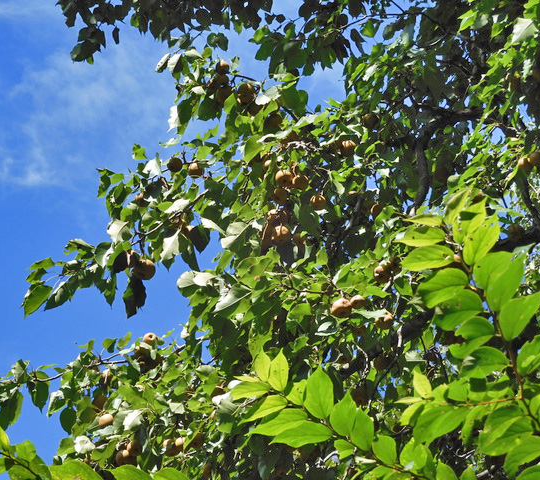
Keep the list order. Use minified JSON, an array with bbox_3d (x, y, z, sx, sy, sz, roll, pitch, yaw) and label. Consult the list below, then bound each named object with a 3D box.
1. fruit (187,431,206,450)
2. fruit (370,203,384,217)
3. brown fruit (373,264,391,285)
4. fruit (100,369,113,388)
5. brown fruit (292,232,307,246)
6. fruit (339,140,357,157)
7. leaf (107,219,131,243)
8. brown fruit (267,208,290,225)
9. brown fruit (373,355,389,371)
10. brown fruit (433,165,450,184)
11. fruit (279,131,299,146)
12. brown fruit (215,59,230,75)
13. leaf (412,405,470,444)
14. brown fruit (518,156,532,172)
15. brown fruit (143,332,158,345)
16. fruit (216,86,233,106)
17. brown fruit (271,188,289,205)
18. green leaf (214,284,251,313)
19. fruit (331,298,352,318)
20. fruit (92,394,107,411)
[{"bbox_3d":[-0.181,0.490,5.400,0.043,0.041,0.043,0,-25,0],"label":"fruit"},{"bbox_3d":[0.315,-0.089,6.500,0.047,0.047,0.047,-1,-25,3],"label":"fruit"},{"bbox_3d":[0.276,0.087,5.500,0.042,0.046,0.042,0,-25,0],"label":"brown fruit"},{"bbox_3d":[-0.441,0.372,6.000,0.046,0.045,0.046,0,-25,0],"label":"fruit"},{"bbox_3d":[0.086,-0.001,6.400,0.045,0.045,0.045,0,-25,1],"label":"brown fruit"},{"bbox_3d":[0.236,-0.280,6.800,0.055,0.052,0.054,0,-30,0],"label":"fruit"},{"bbox_3d":[-0.422,-0.026,6.200,0.062,0.070,0.030,2,-25,-4],"label":"leaf"},{"bbox_3d":[0.026,-0.071,6.700,0.070,0.053,0.057,0,-30,0],"label":"brown fruit"},{"bbox_3d":[0.315,0.348,6.300,0.047,0.045,0.047,0,-25,0],"label":"brown fruit"},{"bbox_3d":[0.479,-0.183,6.200,0.052,0.050,0.052,0,-25,0],"label":"brown fruit"},{"bbox_3d":[0.054,-0.272,5.950,0.050,0.048,0.050,0,-25,0],"label":"fruit"},{"bbox_3d":[-0.135,-0.490,6.300,0.044,0.044,0.044,1,-25,-1],"label":"brown fruit"},{"bbox_3d":[0.301,0.324,3.900,0.116,0.020,0.056,-30,-69,12],"label":"leaf"},{"bbox_3d":[0.691,-0.203,6.000,0.042,0.043,0.042,0,-25,0],"label":"brown fruit"},{"bbox_3d":[-0.296,0.247,5.500,0.040,0.036,0.040,0,-25,0],"label":"brown fruit"},{"bbox_3d":[-0.137,-0.440,6.750,0.052,0.061,0.055,0,-30,0],"label":"fruit"},{"bbox_3d":[0.025,-0.110,5.600,0.042,0.040,0.042,0,-25,0],"label":"brown fruit"},{"bbox_3d":[-0.098,0.153,5.800,0.110,0.030,0.065,-30,-73,18],"label":"green leaf"},{"bbox_3d":[0.213,0.204,6.600,0.064,0.059,0.062,0,-30,0],"label":"fruit"},{"bbox_3d":[-0.415,0.397,5.400,0.039,0.039,0.039,0,-25,0],"label":"fruit"}]

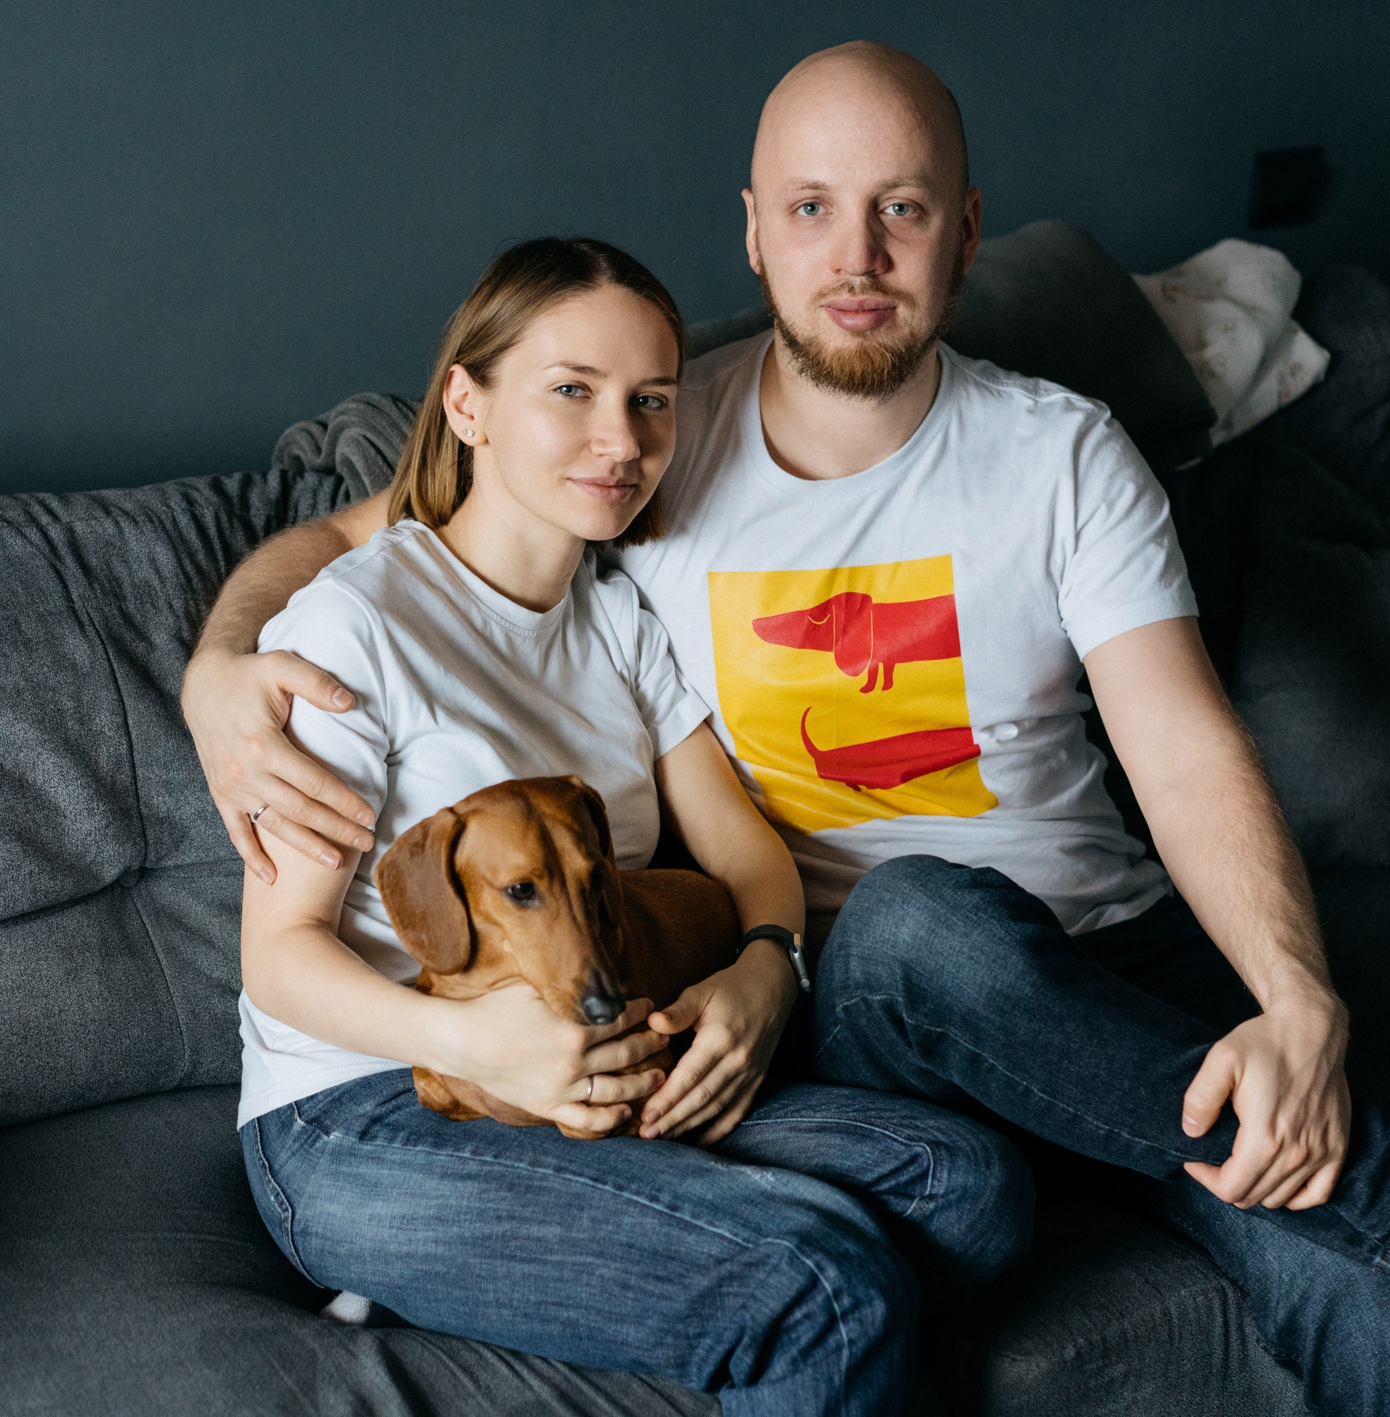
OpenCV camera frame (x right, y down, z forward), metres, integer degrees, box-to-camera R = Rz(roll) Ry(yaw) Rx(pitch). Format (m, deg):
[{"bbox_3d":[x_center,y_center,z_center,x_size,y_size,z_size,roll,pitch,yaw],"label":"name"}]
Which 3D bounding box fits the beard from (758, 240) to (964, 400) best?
[{"bbox_3d":[0.123,-0.282,2.320,0.152,0.110,0.110,0,10,3],"label":"beard"}]

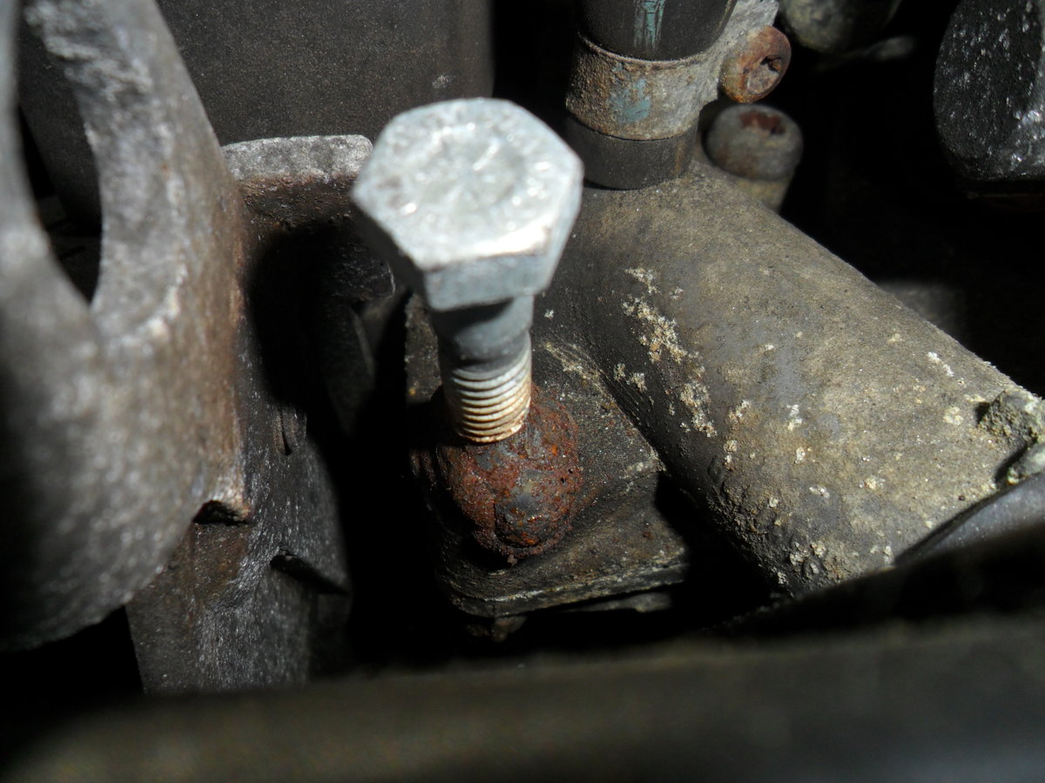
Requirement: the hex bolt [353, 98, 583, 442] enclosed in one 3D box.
[{"bbox_3d":[-0.003,-0.006,0.066,0.015,0.031,0.013,-10,62,-5],"label":"hex bolt"}]

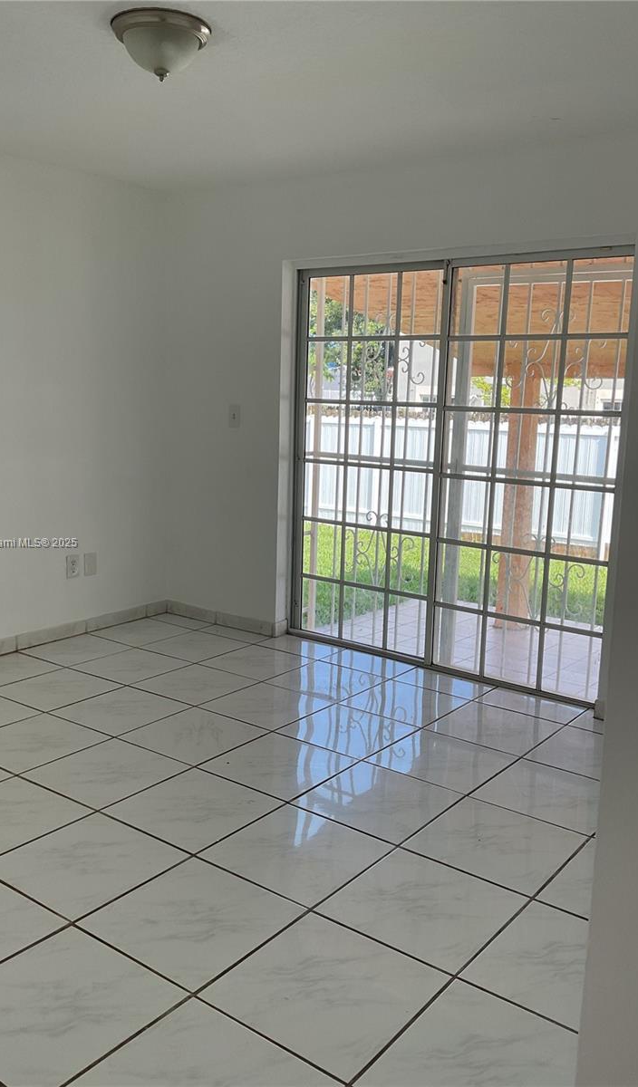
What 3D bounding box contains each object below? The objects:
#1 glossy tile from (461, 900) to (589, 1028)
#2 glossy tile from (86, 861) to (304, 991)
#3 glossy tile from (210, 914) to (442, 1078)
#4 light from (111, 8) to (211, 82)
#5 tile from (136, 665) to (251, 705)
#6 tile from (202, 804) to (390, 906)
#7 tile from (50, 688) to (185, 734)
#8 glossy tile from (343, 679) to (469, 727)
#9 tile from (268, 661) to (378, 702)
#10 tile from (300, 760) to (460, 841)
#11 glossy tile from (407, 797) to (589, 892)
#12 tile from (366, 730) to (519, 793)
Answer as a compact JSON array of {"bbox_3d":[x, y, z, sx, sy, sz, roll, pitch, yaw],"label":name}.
[{"bbox_3d":[0.646,1.066,2.274,0.440,0.012,0.440,9,13,36],"label":"glossy tile"},{"bbox_3d":[-0.340,1.022,2.483,0.448,0.010,0.448,9,13,36],"label":"glossy tile"},{"bbox_3d":[0.020,1.067,2.188,0.440,0.012,0.440,9,13,36],"label":"glossy tile"},{"bbox_3d":[-0.476,-1.483,2.763,0.295,0.151,0.295,1,10,0],"label":"light"},{"bbox_3d":[-0.596,0.681,4.378,0.447,0.010,0.447,9,13,36],"label":"tile"},{"bbox_3d":[-0.064,0.954,2.804,0.440,0.012,0.440,9,13,36],"label":"tile"},{"bbox_3d":[-0.870,0.737,4.001,0.448,0.010,0.448,9,13,36],"label":"tile"},{"bbox_3d":[0.400,0.733,4.173,0.448,0.010,0.448,9,13,36],"label":"glossy tile"},{"bbox_3d":[0.041,0.680,4.464,0.447,0.010,0.447,9,13,36],"label":"tile"},{"bbox_3d":[0.210,0.906,3.193,0.448,0.010,0.448,9,13,36],"label":"tile"},{"bbox_3d":[0.563,0.952,2.891,0.440,0.012,0.440,9,13,36],"label":"glossy tile"},{"bbox_3d":[0.488,0.852,3.567,0.447,0.010,0.447,9,13,36],"label":"tile"}]

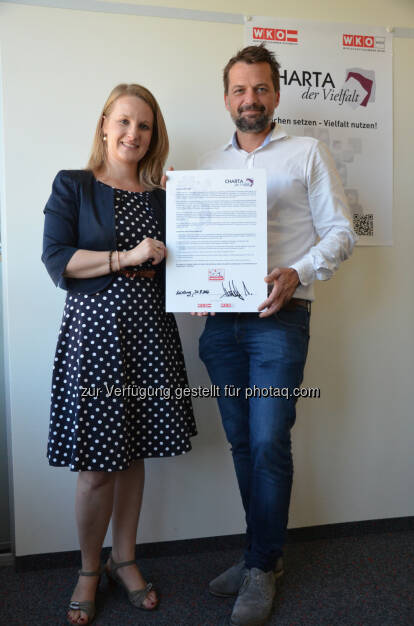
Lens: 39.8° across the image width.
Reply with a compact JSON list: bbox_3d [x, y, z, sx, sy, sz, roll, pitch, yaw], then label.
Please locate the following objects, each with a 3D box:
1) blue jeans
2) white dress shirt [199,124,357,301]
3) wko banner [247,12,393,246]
[{"bbox_3d":[0.162,0.396,1.880,0.370,0.890,0.280,1,3,25],"label":"blue jeans"},{"bbox_3d":[0.212,-0.303,1.780,0.510,0.550,0.320,0,3,13],"label":"white dress shirt"},{"bbox_3d":[0.438,-0.682,2.187,0.594,0.841,0.010,-1,2,-12],"label":"wko banner"}]

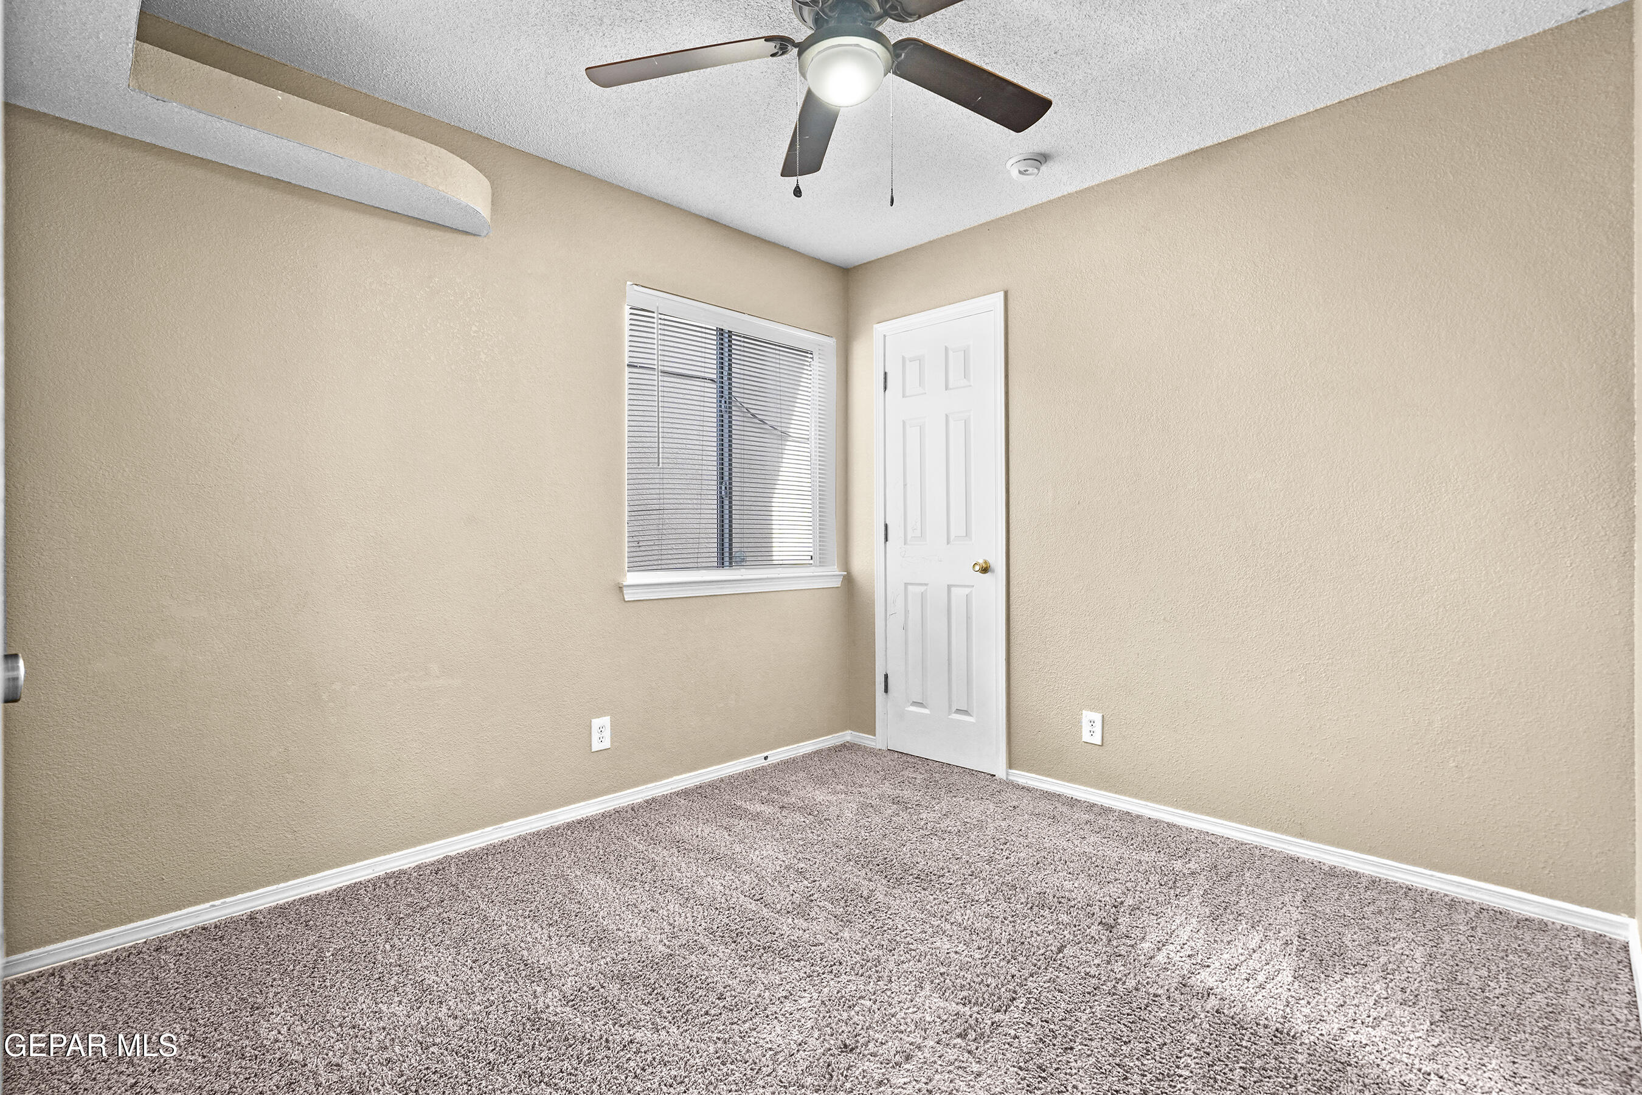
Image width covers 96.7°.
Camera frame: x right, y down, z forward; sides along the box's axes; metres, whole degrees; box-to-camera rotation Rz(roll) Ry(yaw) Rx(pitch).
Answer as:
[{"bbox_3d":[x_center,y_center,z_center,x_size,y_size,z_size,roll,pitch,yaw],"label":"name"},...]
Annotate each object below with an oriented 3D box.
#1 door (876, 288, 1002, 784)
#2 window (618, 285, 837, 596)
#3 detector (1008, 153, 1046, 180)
[{"bbox_3d":[0.555,-0.039,3.398,0.060,2.080,0.700,-1,0,-45],"label":"door"},{"bbox_3d":[-0.369,-0.423,3.359,1.210,1.260,0.120,-1,0,-45],"label":"window"},{"bbox_3d":[0.758,-1.398,2.696,0.147,0.042,0.147,0,0,0],"label":"detector"}]

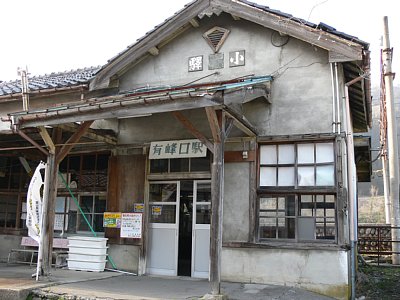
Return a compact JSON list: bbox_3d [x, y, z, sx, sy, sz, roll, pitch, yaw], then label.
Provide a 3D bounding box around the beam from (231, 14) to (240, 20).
[{"bbox_3d":[0.852,-3.145,9.541,0.140,0.130,0.450,-2,-10,20],"label":"beam"}]

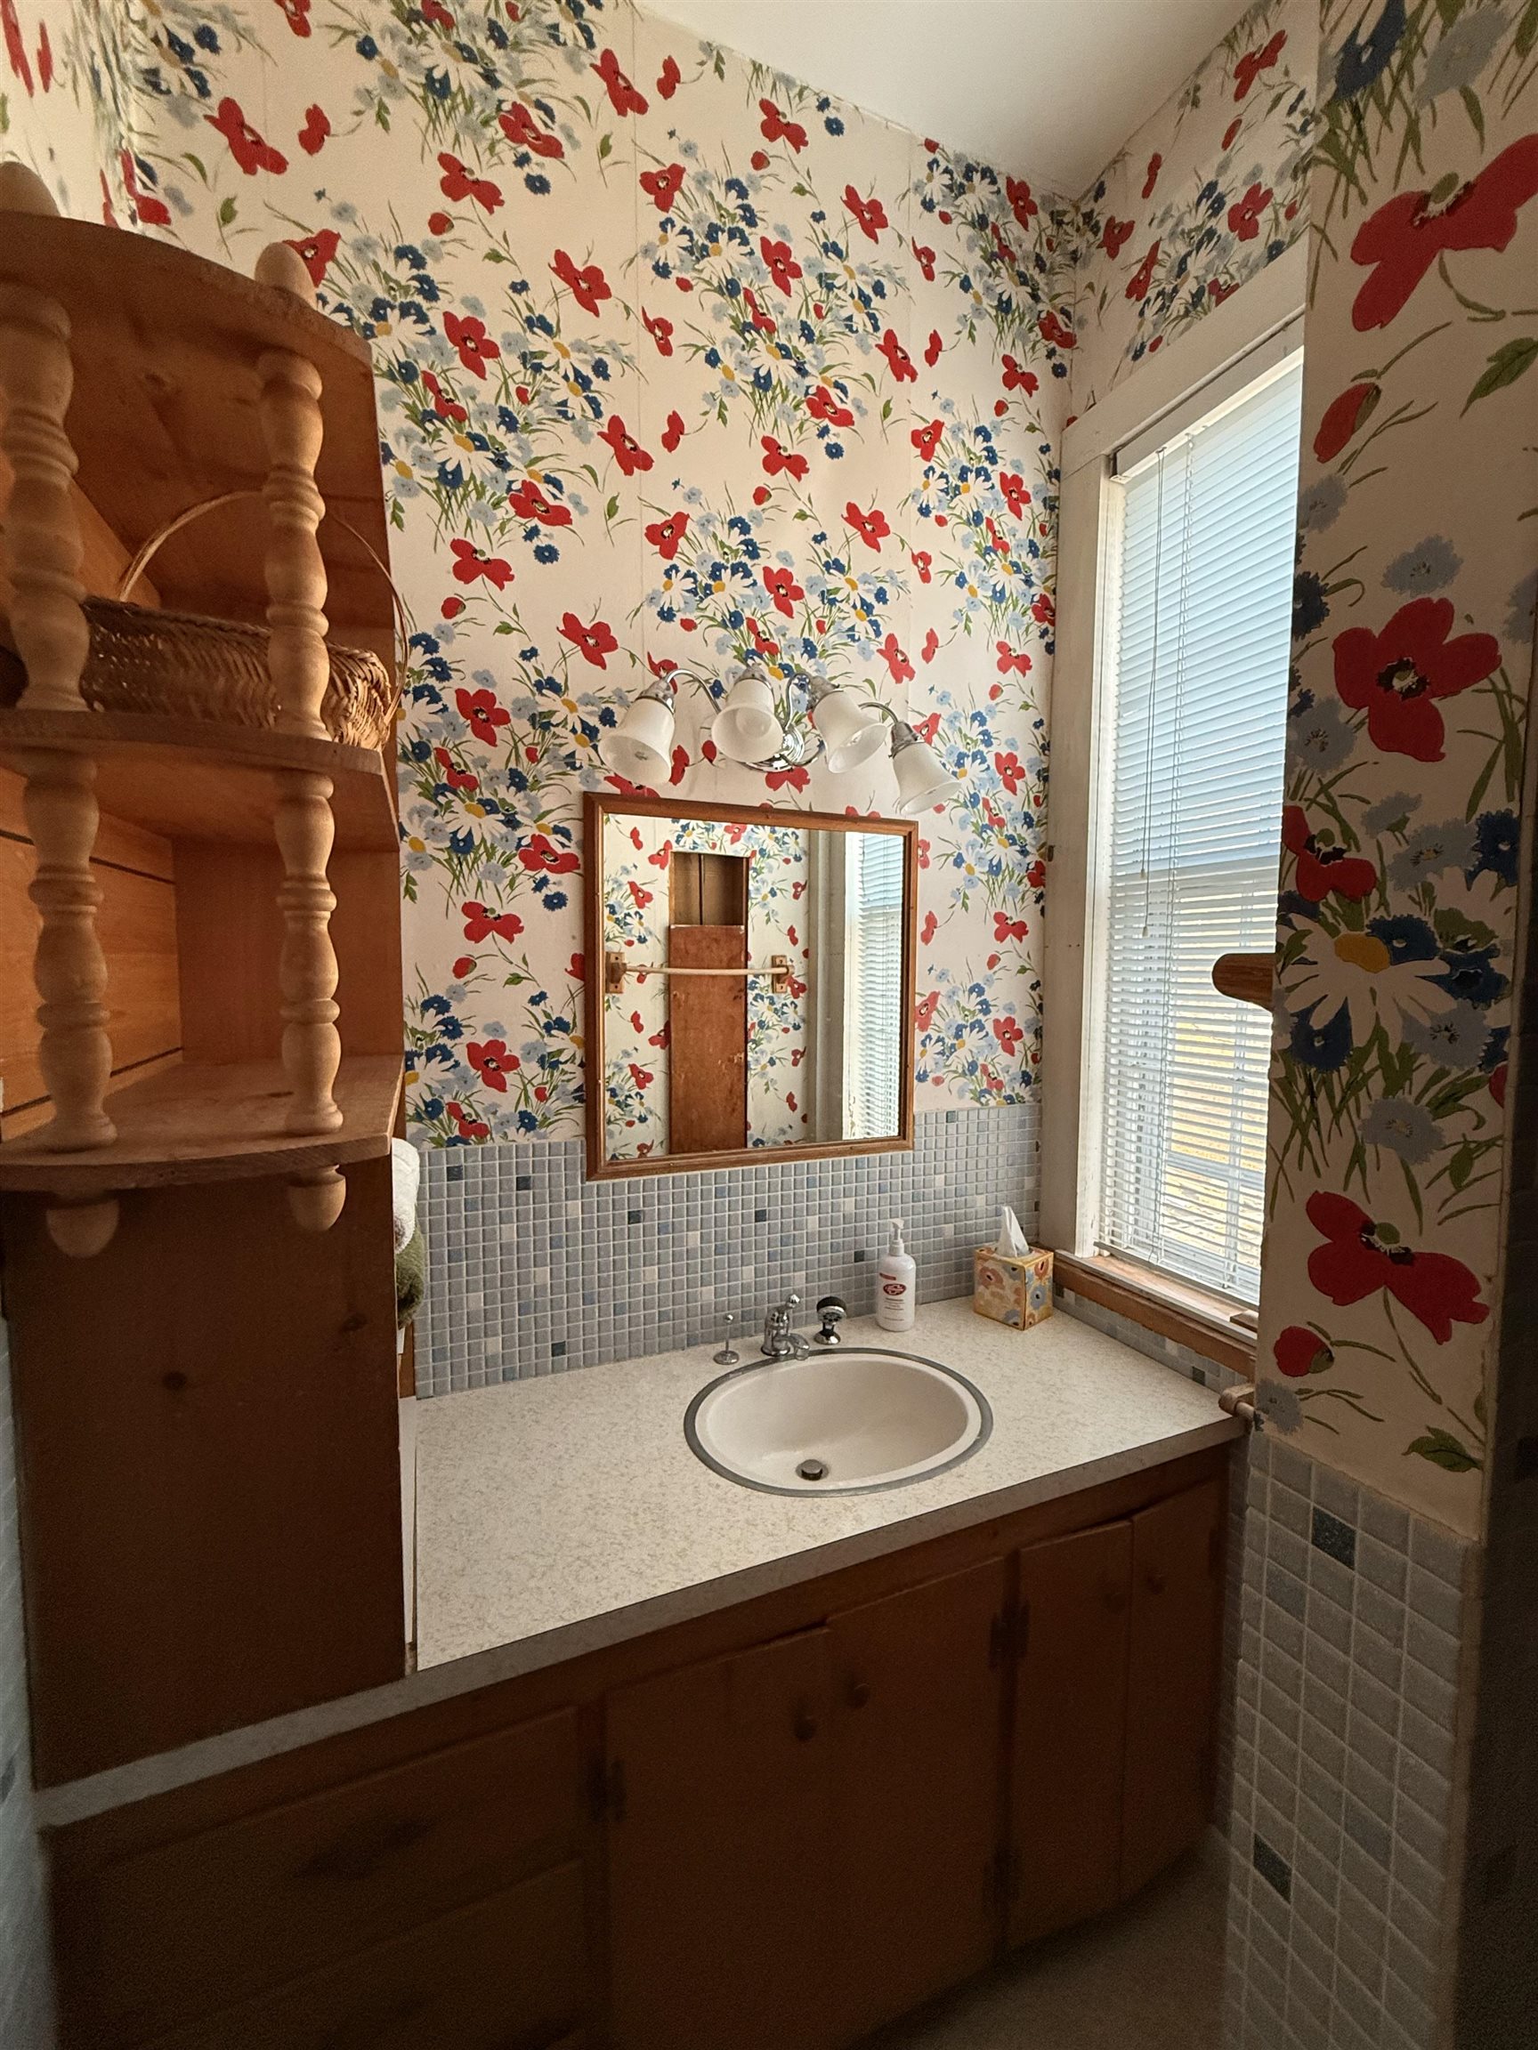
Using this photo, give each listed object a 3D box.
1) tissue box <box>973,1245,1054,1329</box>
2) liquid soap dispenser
[{"bbox_3d":[0.495,0.523,1.674,0.108,0.126,0.112,-3,5,-42],"label":"tissue box"},{"bbox_3d":[0.250,0.483,1.623,0.074,0.209,0.073,0,4,2],"label":"liquid soap dispenser"}]

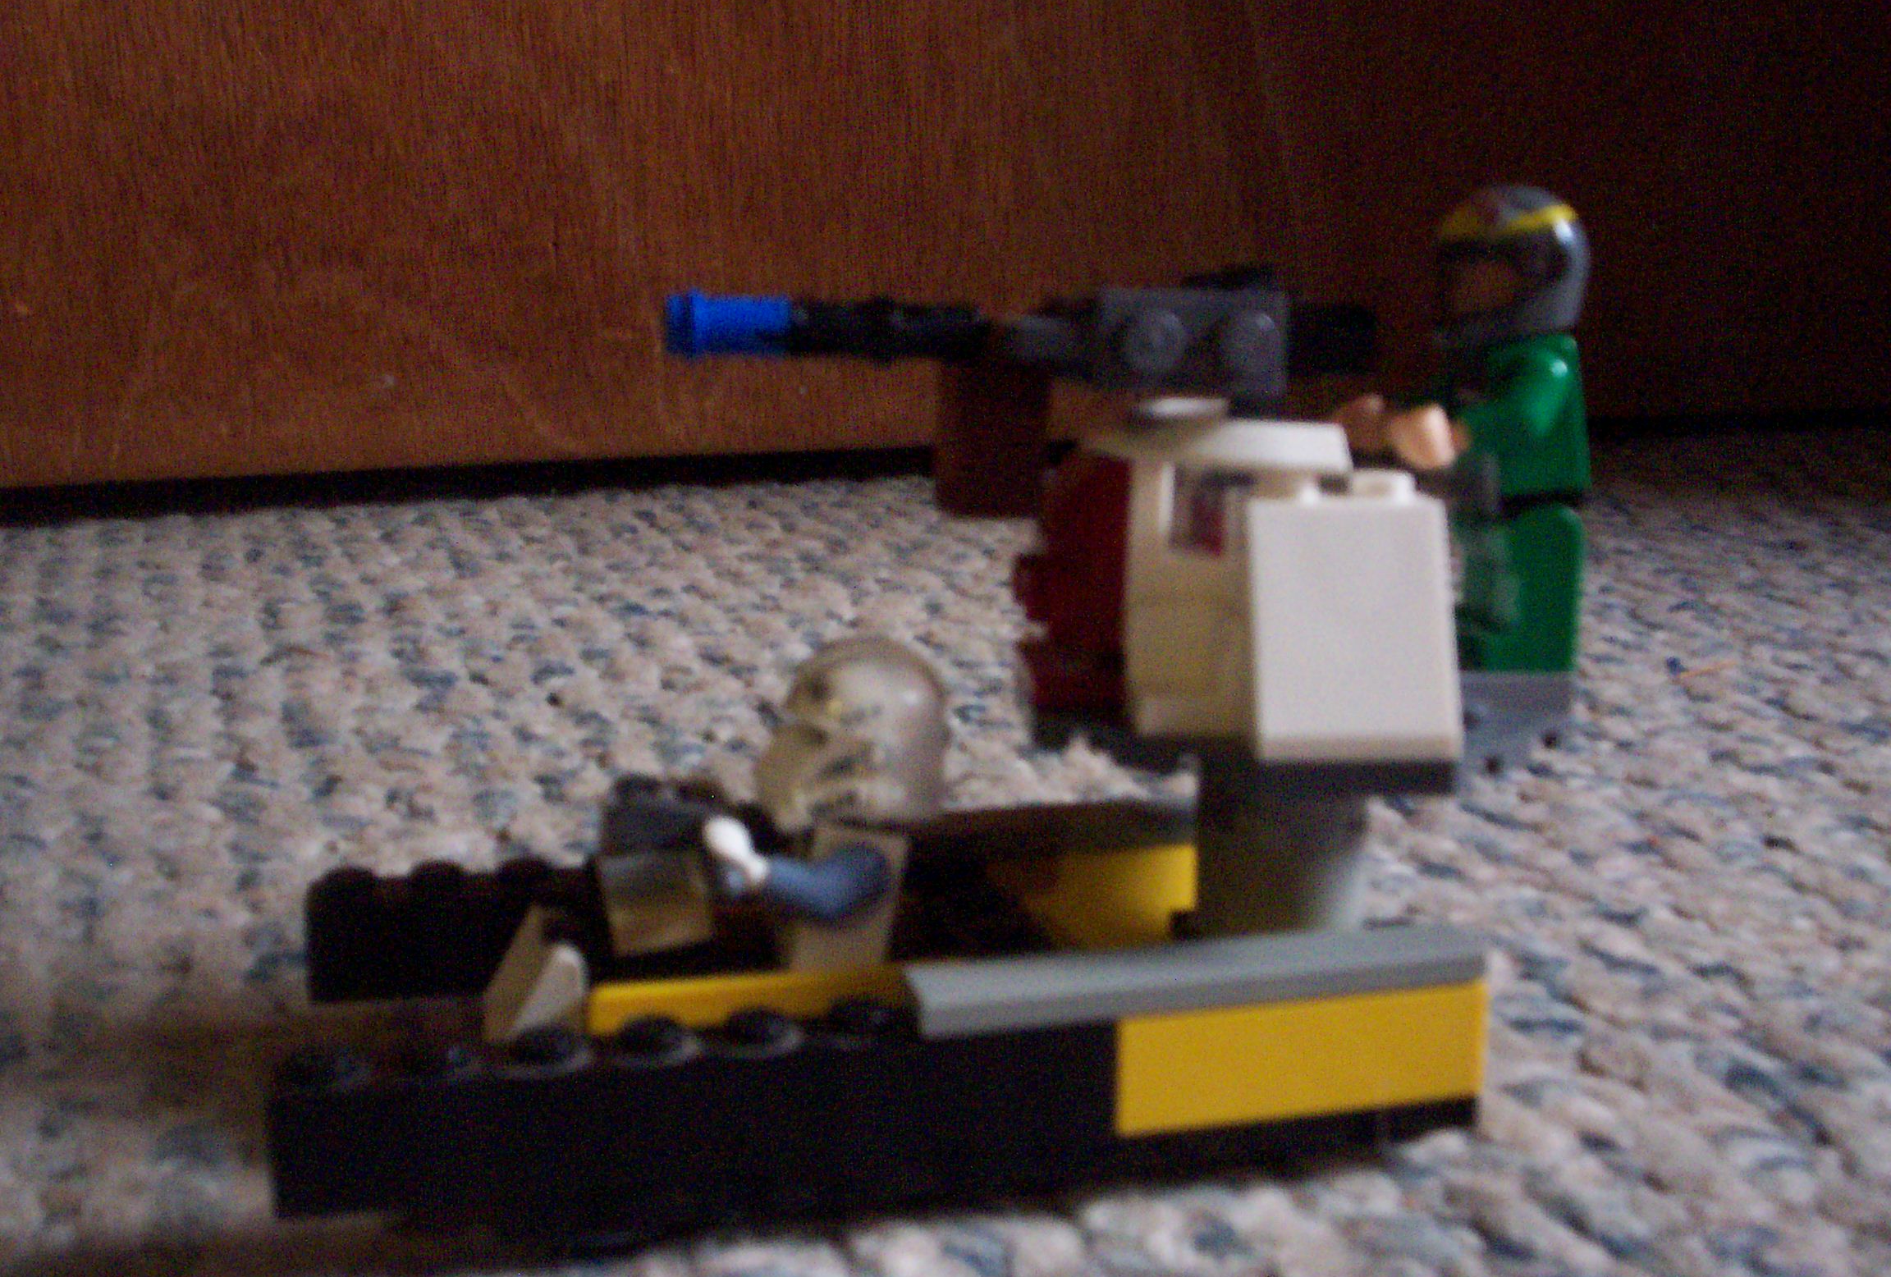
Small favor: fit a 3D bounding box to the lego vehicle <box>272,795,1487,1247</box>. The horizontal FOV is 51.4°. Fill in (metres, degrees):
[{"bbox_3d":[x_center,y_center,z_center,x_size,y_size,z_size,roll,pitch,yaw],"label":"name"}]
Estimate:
[{"bbox_3d":[-0.008,0.031,0.177,0.096,0.018,0.050,-2,9,-14],"label":"lego vehicle"}]

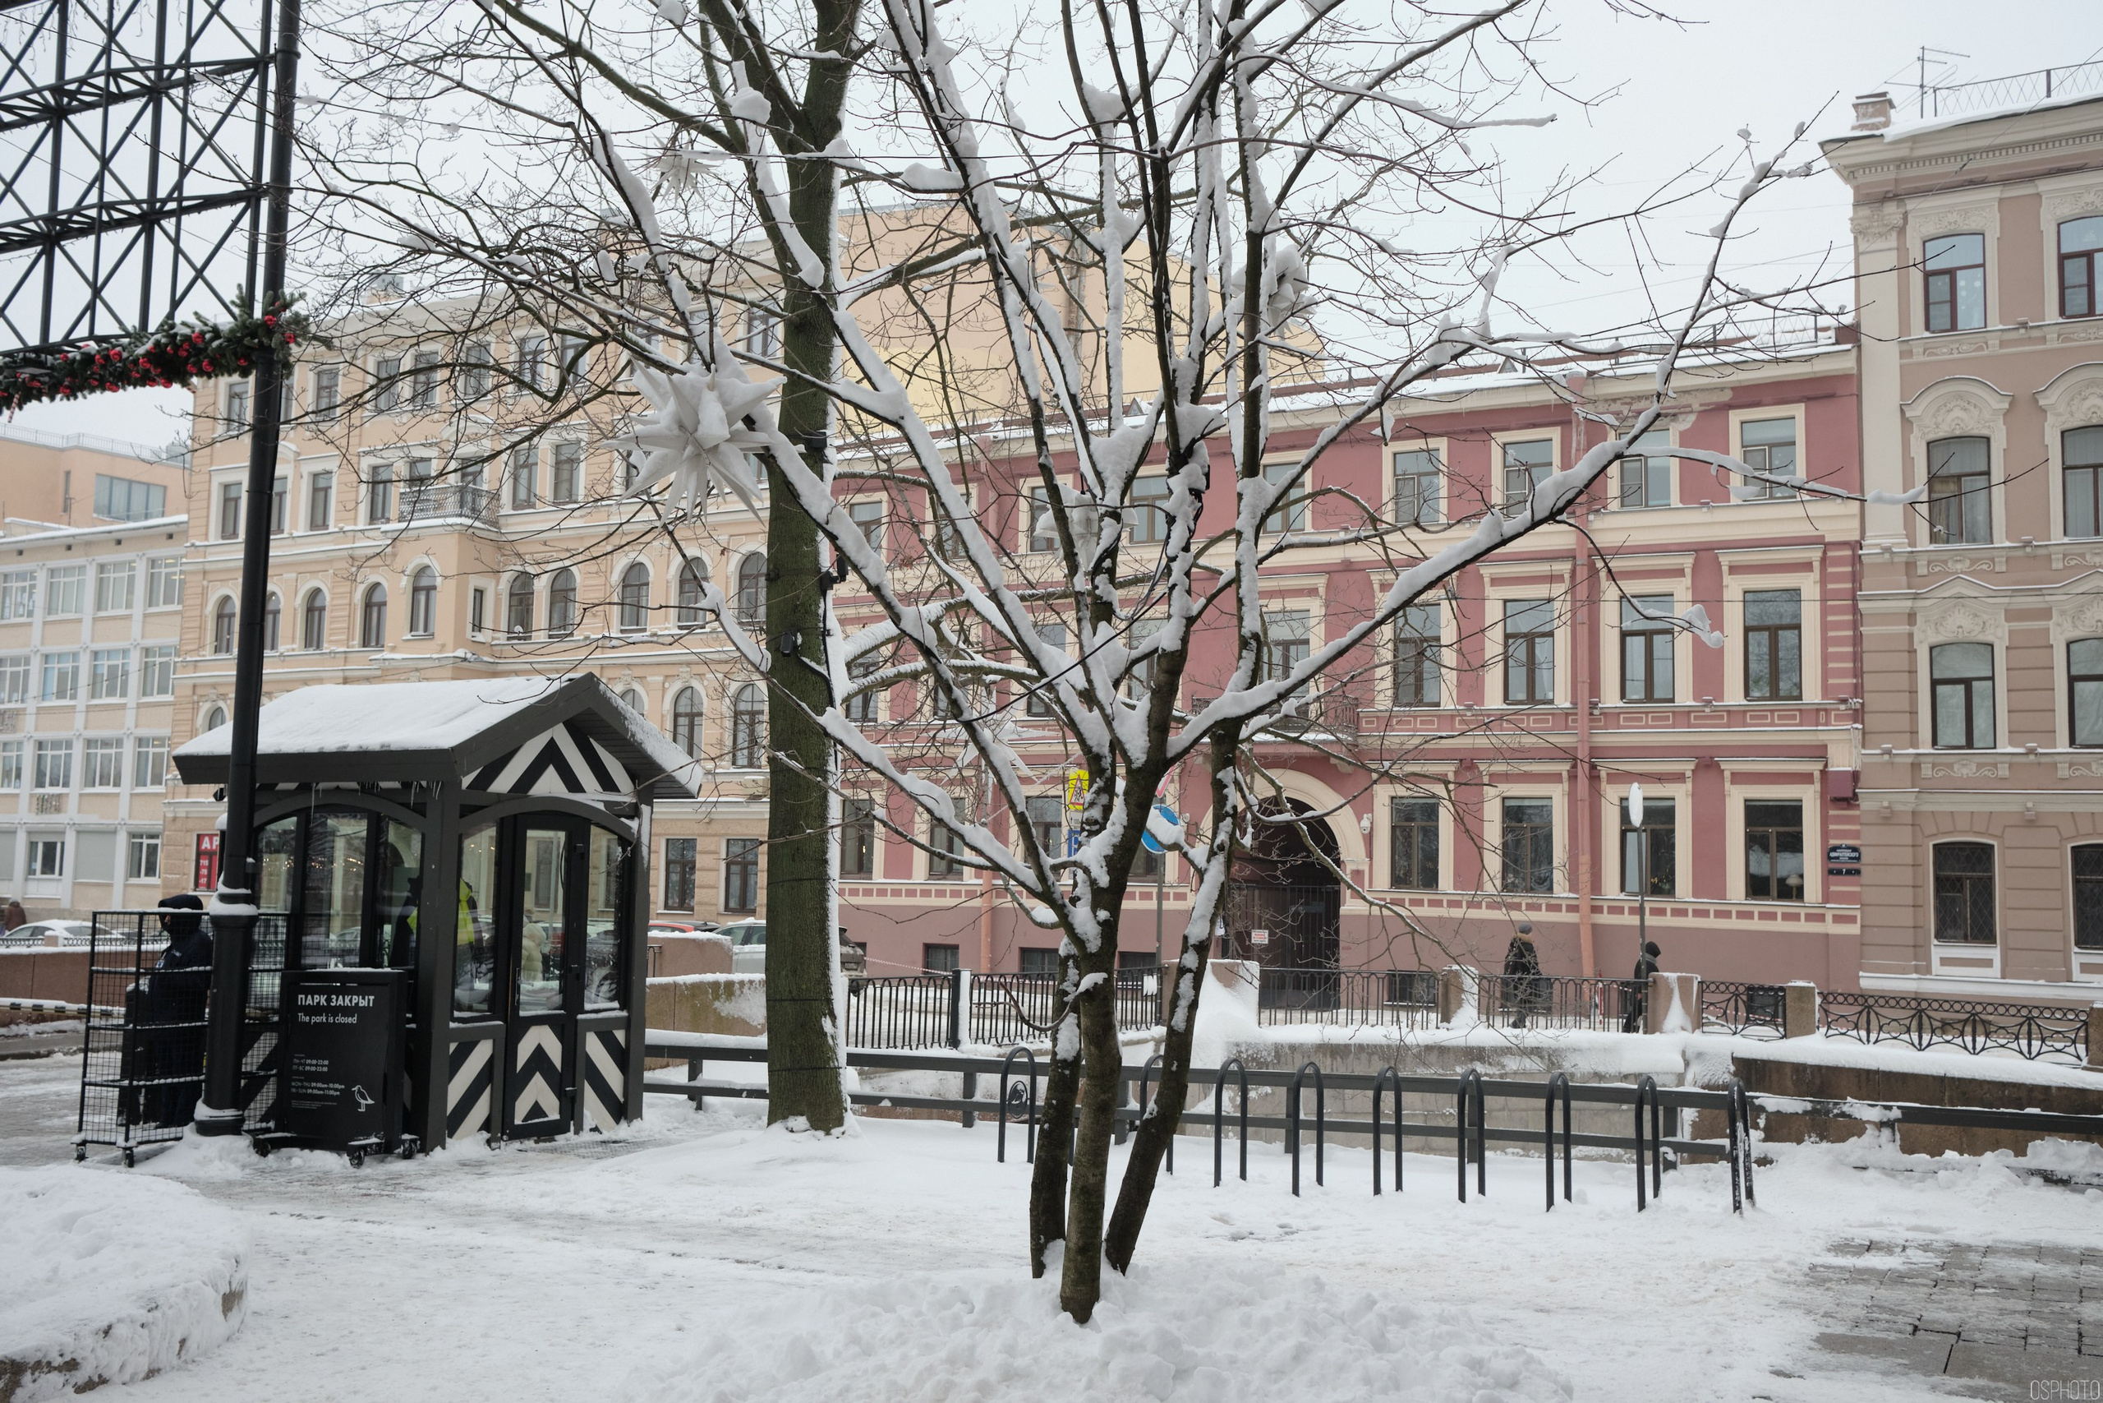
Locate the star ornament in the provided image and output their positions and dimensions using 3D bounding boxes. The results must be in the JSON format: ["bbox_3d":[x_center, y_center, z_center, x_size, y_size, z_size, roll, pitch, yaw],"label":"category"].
[{"bbox_3d":[-1.545,-1.154,8.900,0.670,0.670,0.670,2,-6,-10],"label":"star ornament"}]

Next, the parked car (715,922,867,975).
[{"bbox_3d":[-5.374,5.404,43.000,4.500,1.520,1.820,-2,-7,31],"label":"parked car"}]

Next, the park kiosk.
[{"bbox_3d":[-4.737,1.542,15.825,2.982,3.404,2.603,-2,-7,31],"label":"park kiosk"}]

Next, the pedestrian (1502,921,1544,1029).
[{"bbox_3d":[7.394,4.278,32.000,0.500,1.680,0.580,-1,-6,20],"label":"pedestrian"}]

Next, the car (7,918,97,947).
[{"bbox_3d":[-24.572,6.164,51.000,4.500,1.450,1.800,-2,-7,32],"label":"car"}]

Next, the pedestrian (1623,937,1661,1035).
[{"bbox_3d":[9.117,4.453,31.600,0.600,1.540,0.520,-1,-6,23],"label":"pedestrian"}]

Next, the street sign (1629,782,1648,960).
[{"bbox_3d":[9.005,3.180,31.300,0.120,3.850,0.680,1,-6,2],"label":"street sign"}]

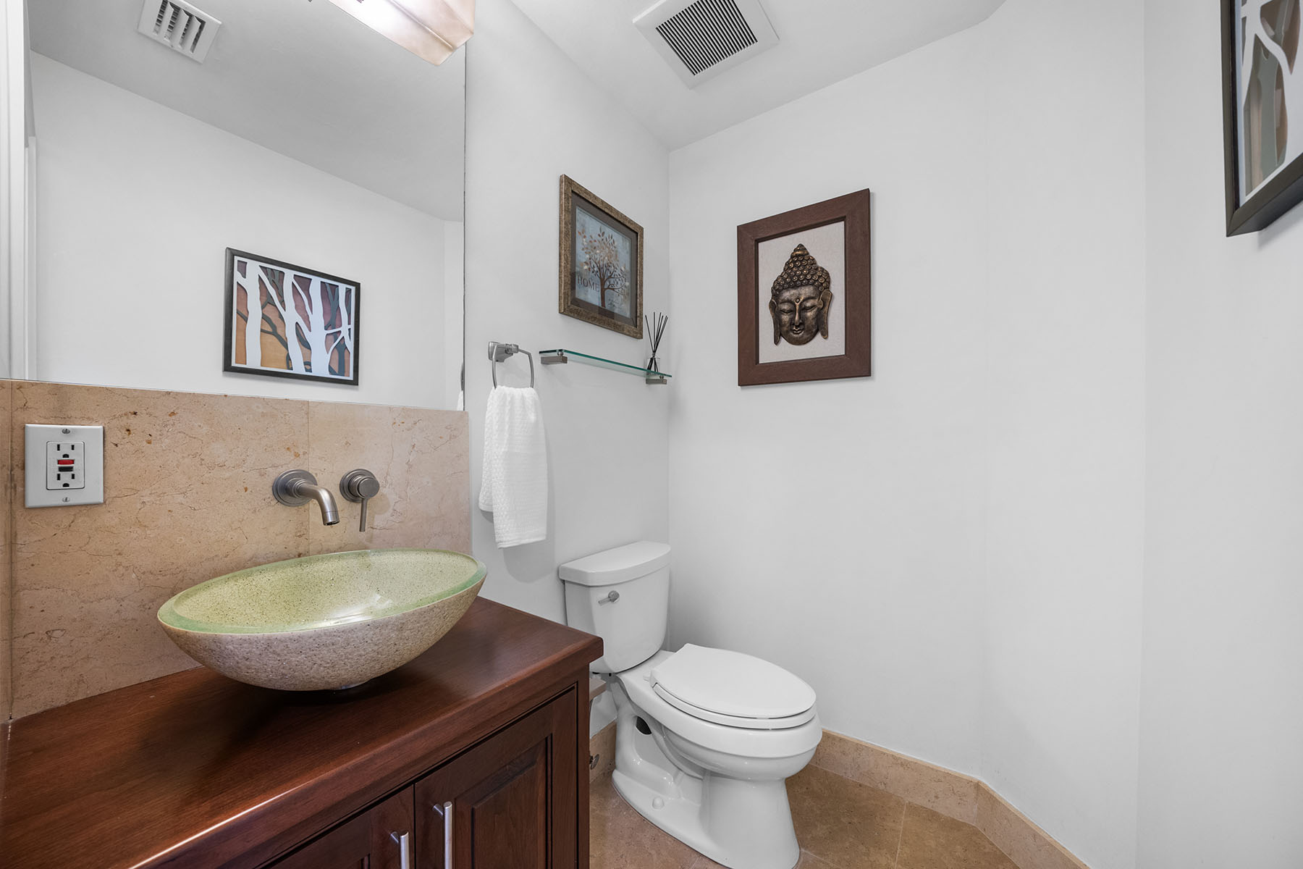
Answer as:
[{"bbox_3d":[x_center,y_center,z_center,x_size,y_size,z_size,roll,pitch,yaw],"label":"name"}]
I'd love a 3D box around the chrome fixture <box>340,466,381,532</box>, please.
[{"bbox_3d":[-0.600,0.137,0.907,0.060,0.131,0.072,0,-1,36],"label":"chrome fixture"}]

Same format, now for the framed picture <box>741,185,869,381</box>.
[{"bbox_3d":[0.540,-0.498,1.572,0.456,0.623,0.045,0,-1,33],"label":"framed picture"}]

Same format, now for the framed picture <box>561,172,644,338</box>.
[{"bbox_3d":[-0.165,-0.603,1.558,0.022,0.444,0.417,0,-1,36],"label":"framed picture"}]

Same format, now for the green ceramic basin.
[{"bbox_3d":[-0.493,0.310,0.705,0.412,0.148,0.412,0,-1,0],"label":"green ceramic basin"}]

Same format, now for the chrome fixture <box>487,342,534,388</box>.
[{"bbox_3d":[-0.395,-0.183,1.190,0.083,0.143,0.133,0,-1,36],"label":"chrome fixture"}]

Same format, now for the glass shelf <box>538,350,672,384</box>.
[{"bbox_3d":[-0.131,-0.224,1.519,0.120,0.036,0.575,0,-1,36],"label":"glass shelf"}]

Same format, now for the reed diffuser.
[{"bbox_3d":[0.015,-0.360,1.719,0.085,0.251,0.085,0,-1,36],"label":"reed diffuser"}]

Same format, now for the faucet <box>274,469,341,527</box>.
[{"bbox_3d":[-0.607,0.111,0.779,0.200,0.086,0.072,0,-1,36],"label":"faucet"}]

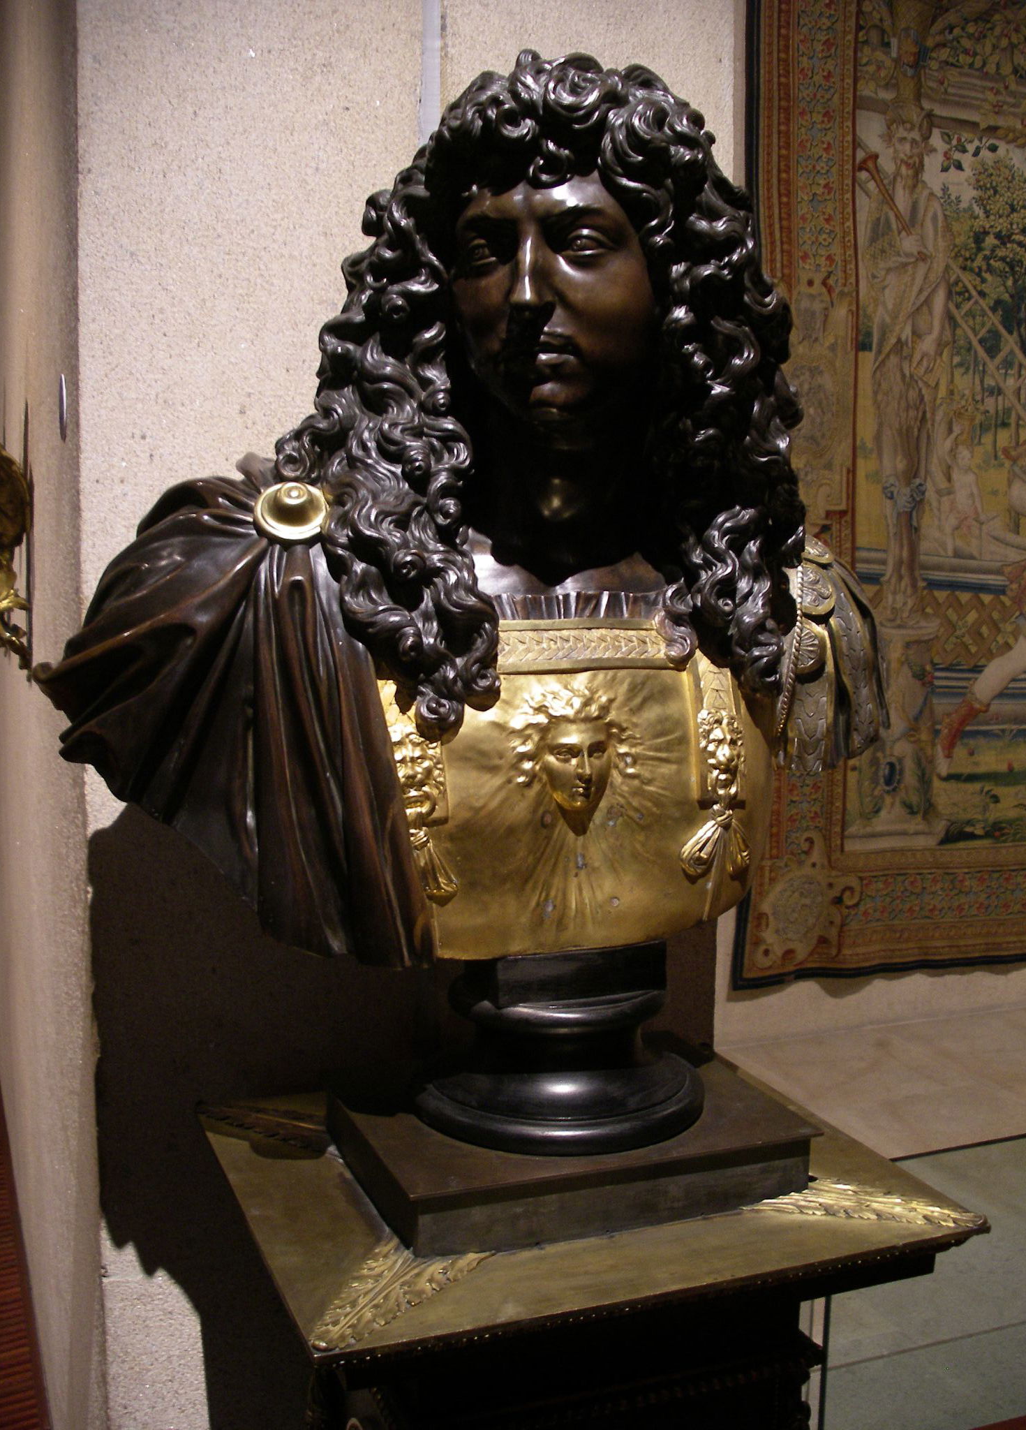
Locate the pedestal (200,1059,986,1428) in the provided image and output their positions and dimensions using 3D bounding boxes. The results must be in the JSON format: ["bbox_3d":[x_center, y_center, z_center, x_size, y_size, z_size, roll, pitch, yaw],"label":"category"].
[{"bbox_3d":[0.032,0.863,1.363,0.540,1.076,0.461,-2,7,-21],"label":"pedestal"}]

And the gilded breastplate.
[{"bbox_3d":[0.043,0.042,1.267,0.340,0.265,0.162,-2,7,-21],"label":"gilded breastplate"}]

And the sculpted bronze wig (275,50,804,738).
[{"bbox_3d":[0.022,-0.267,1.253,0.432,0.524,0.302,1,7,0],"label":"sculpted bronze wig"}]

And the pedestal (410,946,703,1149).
[{"bbox_3d":[0.040,0.254,1.291,0.244,0.151,0.244,1,7,0],"label":"pedestal"}]

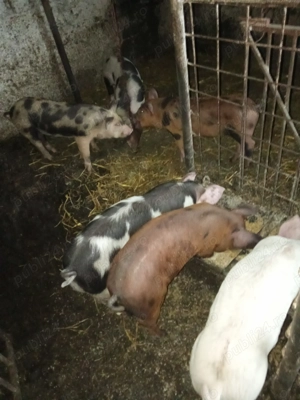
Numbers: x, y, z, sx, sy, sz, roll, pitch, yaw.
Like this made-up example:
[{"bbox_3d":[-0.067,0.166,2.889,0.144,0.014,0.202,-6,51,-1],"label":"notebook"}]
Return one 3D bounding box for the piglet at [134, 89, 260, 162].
[{"bbox_3d":[0.279,-0.458,2.153,0.831,0.476,0.238,4,44,17],"label":"piglet"}]

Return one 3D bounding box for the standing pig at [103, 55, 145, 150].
[{"bbox_3d":[-0.223,-0.829,2.701,0.258,0.456,0.930,-16,41,-4],"label":"standing pig"}]

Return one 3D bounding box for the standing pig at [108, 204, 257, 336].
[{"bbox_3d":[0.188,0.256,1.390,0.788,0.456,0.252,-31,45,-21],"label":"standing pig"}]

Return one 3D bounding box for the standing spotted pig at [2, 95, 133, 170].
[{"bbox_3d":[-0.574,-0.463,2.362,0.922,0.469,0.245,10,46,23],"label":"standing spotted pig"}]

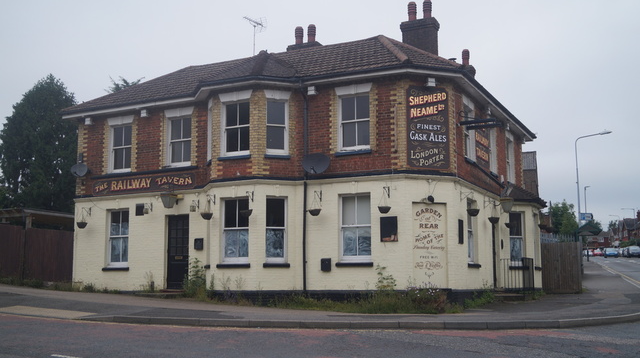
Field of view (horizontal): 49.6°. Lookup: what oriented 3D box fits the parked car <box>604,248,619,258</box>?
[{"bbox_3d":[42.048,10.721,99.845,1.800,1.500,4.100,-4,-9,24],"label":"parked car"}]

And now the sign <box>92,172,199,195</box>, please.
[{"bbox_3d":[-5.487,0.177,21.345,4.015,0.402,0.050,-4,-9,26],"label":"sign"}]

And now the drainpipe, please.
[{"bbox_3d":[-0.448,0.156,18.682,0.110,5.737,0.250,-4,-9,26],"label":"drainpipe"}]

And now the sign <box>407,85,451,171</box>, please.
[{"bbox_3d":[2.868,-1.367,18.266,1.216,2.197,0.040,3,-9,-18],"label":"sign"}]

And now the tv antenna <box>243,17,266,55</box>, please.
[{"bbox_3d":[-2.245,-4.985,23.689,0.420,1.441,1.178,-6,-10,35],"label":"tv antenna"}]

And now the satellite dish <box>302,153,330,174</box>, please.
[{"bbox_3d":[-0.093,-0.419,18.386,0.730,0.560,0.460,-2,-8,14],"label":"satellite dish"}]

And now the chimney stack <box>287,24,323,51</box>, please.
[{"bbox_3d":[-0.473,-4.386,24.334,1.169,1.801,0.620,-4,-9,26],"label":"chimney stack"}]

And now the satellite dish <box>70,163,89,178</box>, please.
[{"bbox_3d":[-7.695,-0.272,22.187,0.540,0.430,0.370,-2,-8,10],"label":"satellite dish"}]

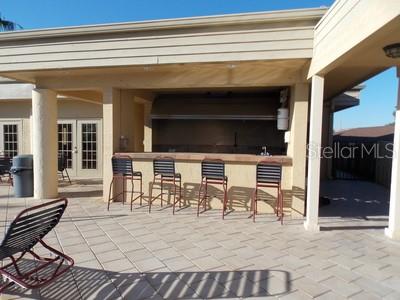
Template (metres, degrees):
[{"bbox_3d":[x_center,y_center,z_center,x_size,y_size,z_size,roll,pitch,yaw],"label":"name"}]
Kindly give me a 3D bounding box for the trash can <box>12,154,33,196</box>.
[{"bbox_3d":[-4.277,0.638,6.819,0.570,1.000,0.570,1,3,0],"label":"trash can"}]

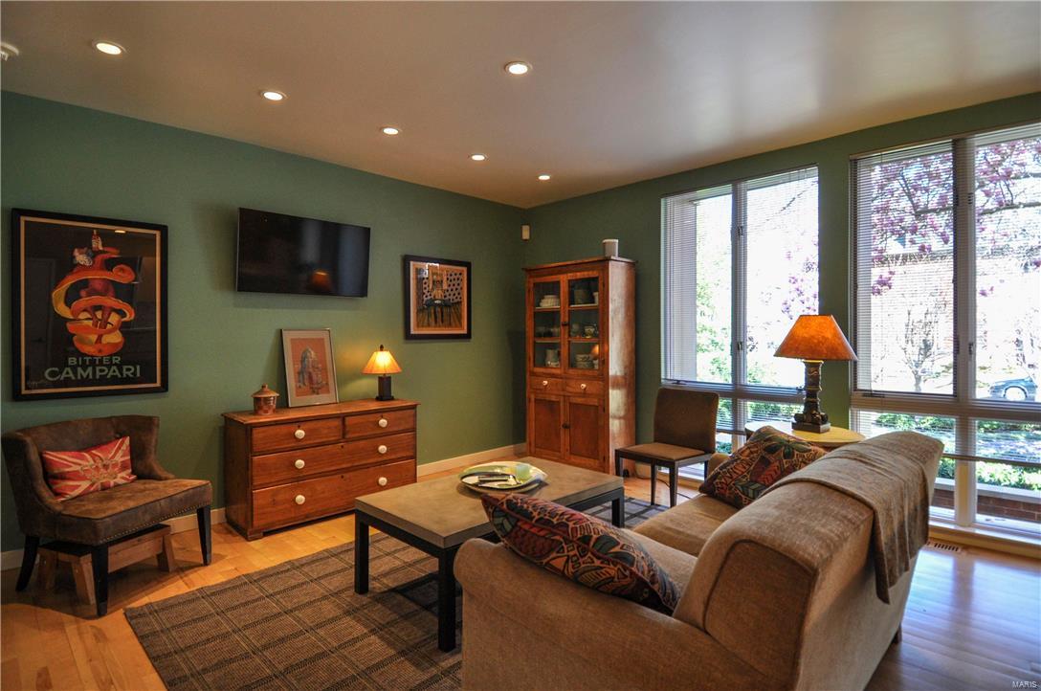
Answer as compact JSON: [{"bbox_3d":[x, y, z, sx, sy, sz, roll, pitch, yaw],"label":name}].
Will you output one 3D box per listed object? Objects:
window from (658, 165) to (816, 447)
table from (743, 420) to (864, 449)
[{"bbox_3d":[1.704,-0.097,4.162,0.100,2.375,1.215,-1,1,-45],"label":"window"},{"bbox_3d":[1.681,0.833,3.125,0.595,0.640,0.676,-2,2,-44],"label":"table"}]

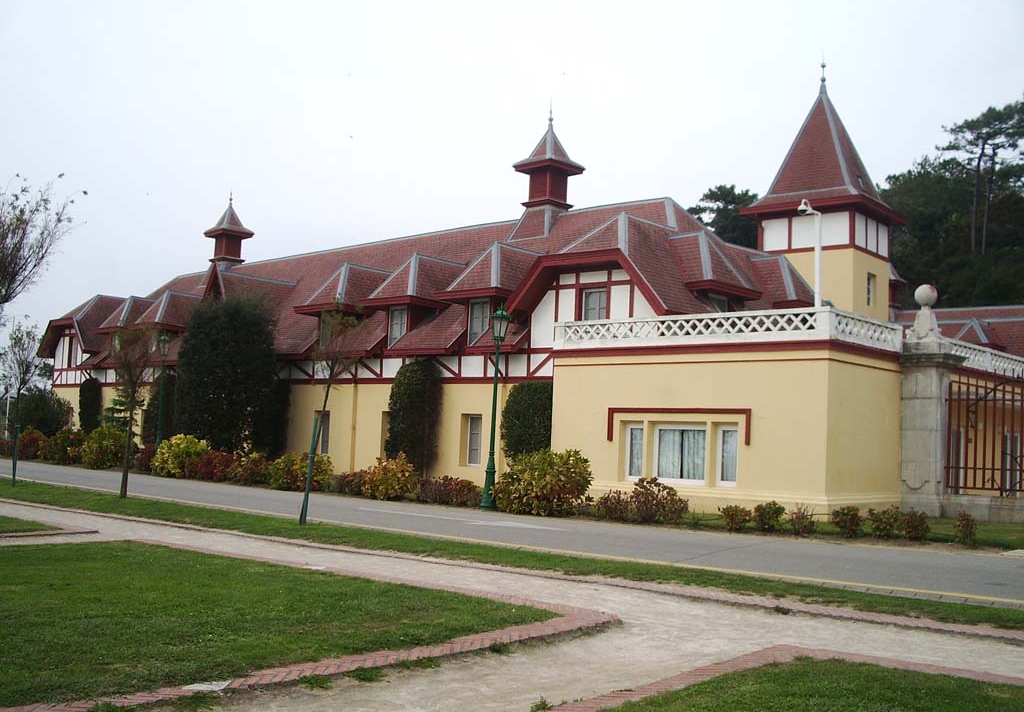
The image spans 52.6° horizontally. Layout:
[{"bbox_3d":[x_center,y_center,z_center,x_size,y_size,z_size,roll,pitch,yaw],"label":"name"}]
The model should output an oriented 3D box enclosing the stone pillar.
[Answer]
[{"bbox_3d":[10.608,1.091,26.142,1.200,5.840,1.200,-2,-6,42],"label":"stone pillar"}]

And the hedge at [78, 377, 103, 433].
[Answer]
[{"bbox_3d":[-22.178,3.133,54.440,1.500,3.804,0.700,-2,-7,45],"label":"hedge"}]

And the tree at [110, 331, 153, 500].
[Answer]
[{"bbox_3d":[-8.326,1.220,22.716,0.950,3.720,0.950,-2,-6,42],"label":"tree"}]

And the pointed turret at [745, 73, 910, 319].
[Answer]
[{"bbox_3d":[13.911,-6.616,46.467,5.400,12.800,5.100,-2,-6,42],"label":"pointed turret"}]

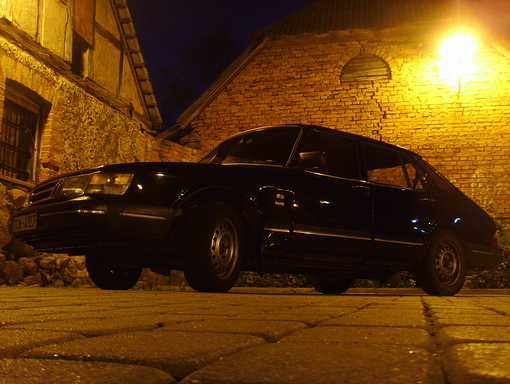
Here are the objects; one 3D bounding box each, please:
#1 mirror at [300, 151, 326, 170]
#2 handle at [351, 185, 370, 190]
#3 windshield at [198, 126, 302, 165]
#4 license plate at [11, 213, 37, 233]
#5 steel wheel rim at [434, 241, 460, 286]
[{"bbox_3d":[0.423,-0.235,4.270,0.100,0.130,0.190,8,-12,-37],"label":"mirror"},{"bbox_3d":[0.850,-0.035,4.624,0.200,0.040,0.040,8,-12,-37],"label":"handle"},{"bbox_3d":[-0.157,-0.309,4.933,0.200,0.550,1.420,46,-31,-23],"label":"windshield"},{"bbox_3d":[-1.519,0.212,3.793,0.020,0.112,0.520,8,-12,-37],"label":"license plate"},{"bbox_3d":[1.740,0.666,5.340,0.415,0.415,0.130,8,-12,-37],"label":"steel wheel rim"}]

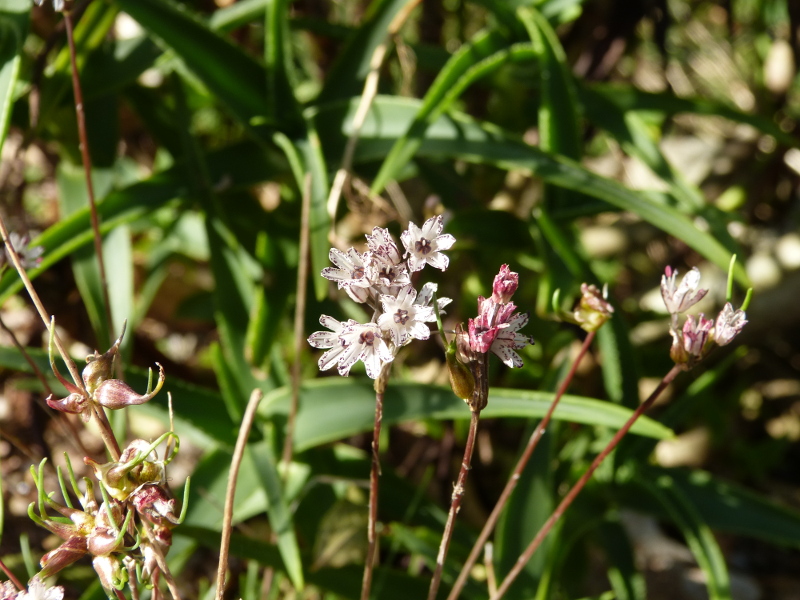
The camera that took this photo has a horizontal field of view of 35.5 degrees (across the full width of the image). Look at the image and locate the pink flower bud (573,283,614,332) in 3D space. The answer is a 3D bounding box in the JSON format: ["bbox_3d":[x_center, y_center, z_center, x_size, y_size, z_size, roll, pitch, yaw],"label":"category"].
[{"bbox_3d":[0.058,0.002,0.375,0.012,0.013,0.012,0,22,0],"label":"pink flower bud"}]

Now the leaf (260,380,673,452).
[{"bbox_3d":[0.021,0.042,0.435,0.145,0.026,0.035,1,-6,12],"label":"leaf"}]

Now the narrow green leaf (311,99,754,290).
[{"bbox_3d":[0.052,-0.049,0.506,0.190,0.034,0.040,22,6,16],"label":"narrow green leaf"}]

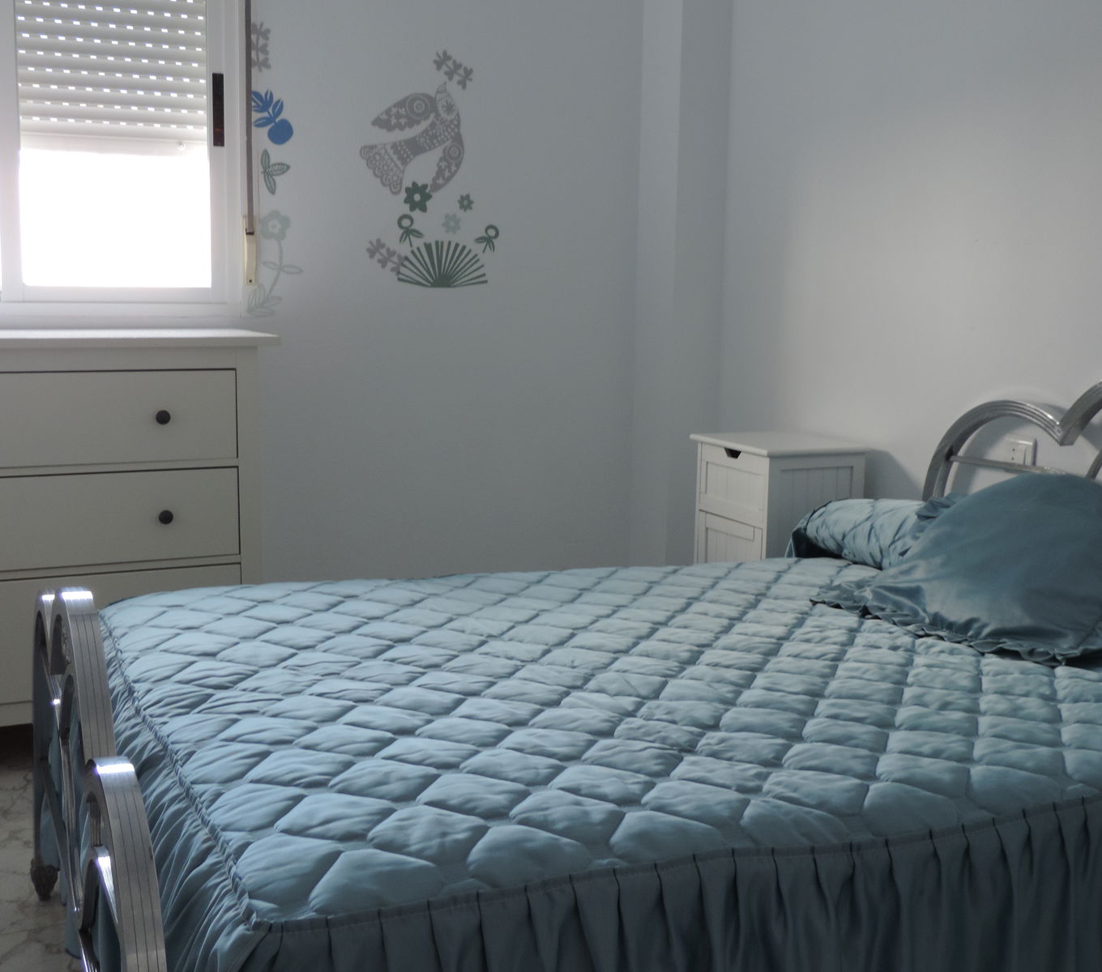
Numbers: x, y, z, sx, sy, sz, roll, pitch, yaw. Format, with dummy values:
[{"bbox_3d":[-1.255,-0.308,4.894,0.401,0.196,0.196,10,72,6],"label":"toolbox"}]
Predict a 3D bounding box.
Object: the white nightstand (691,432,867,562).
[{"bbox_3d":[0.557,0.230,3.307,0.305,0.690,0.319,-4,11,-27],"label":"white nightstand"}]

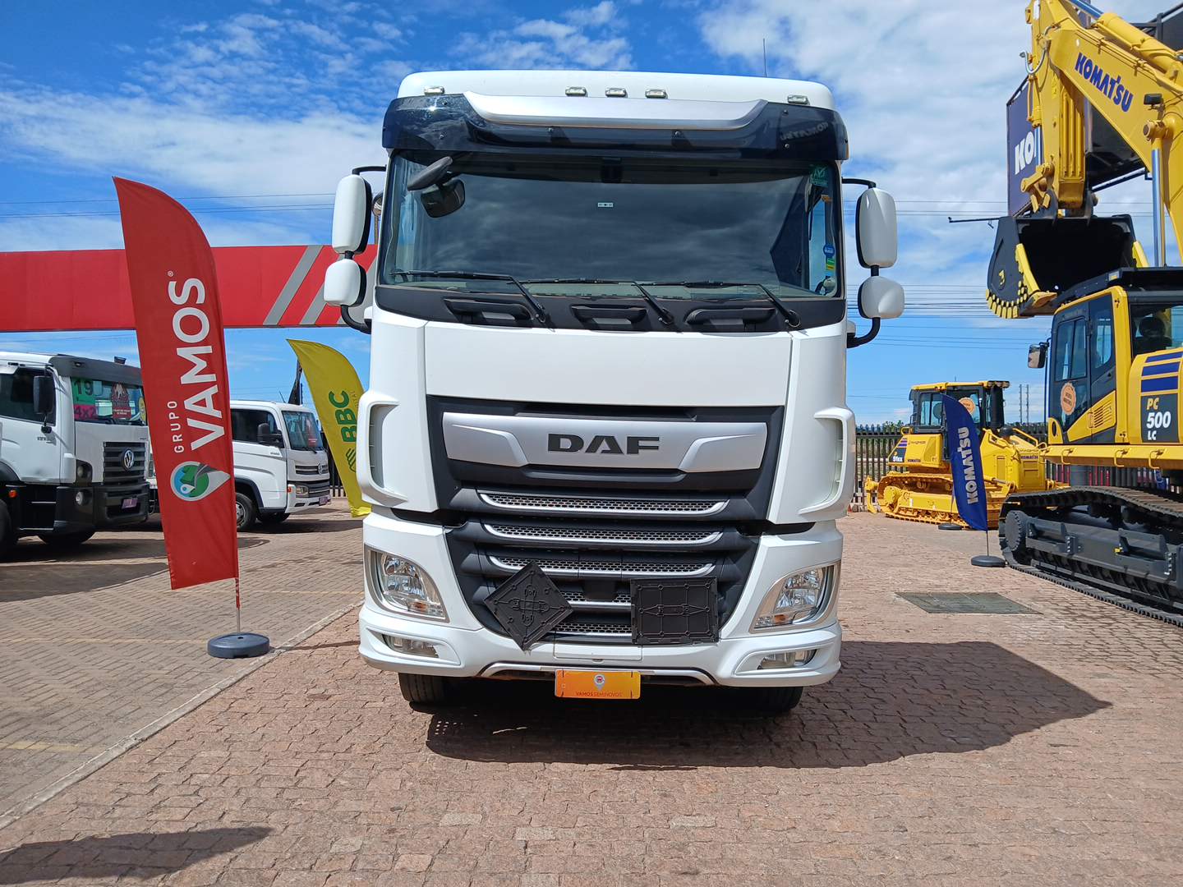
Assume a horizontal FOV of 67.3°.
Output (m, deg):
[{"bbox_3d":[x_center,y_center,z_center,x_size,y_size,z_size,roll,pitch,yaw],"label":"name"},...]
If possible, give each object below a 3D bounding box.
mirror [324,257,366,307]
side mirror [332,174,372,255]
[{"bbox_3d":[-1.303,-0.853,4.700,0.210,0.260,0.150,1,-1,14],"label":"mirror"},{"bbox_3d":[-1.266,-1.210,4.700,0.200,0.420,0.140,1,-1,14],"label":"side mirror"}]

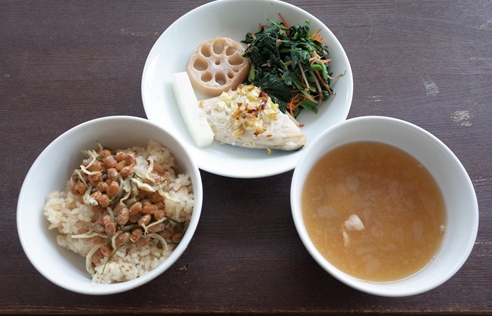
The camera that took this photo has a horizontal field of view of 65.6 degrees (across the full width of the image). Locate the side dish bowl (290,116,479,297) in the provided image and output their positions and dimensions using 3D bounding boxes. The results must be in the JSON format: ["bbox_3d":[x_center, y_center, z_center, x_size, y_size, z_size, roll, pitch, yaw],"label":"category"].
[{"bbox_3d":[0.107,0.043,0.329,0.145,0.066,0.145,0,68,0],"label":"side dish bowl"}]

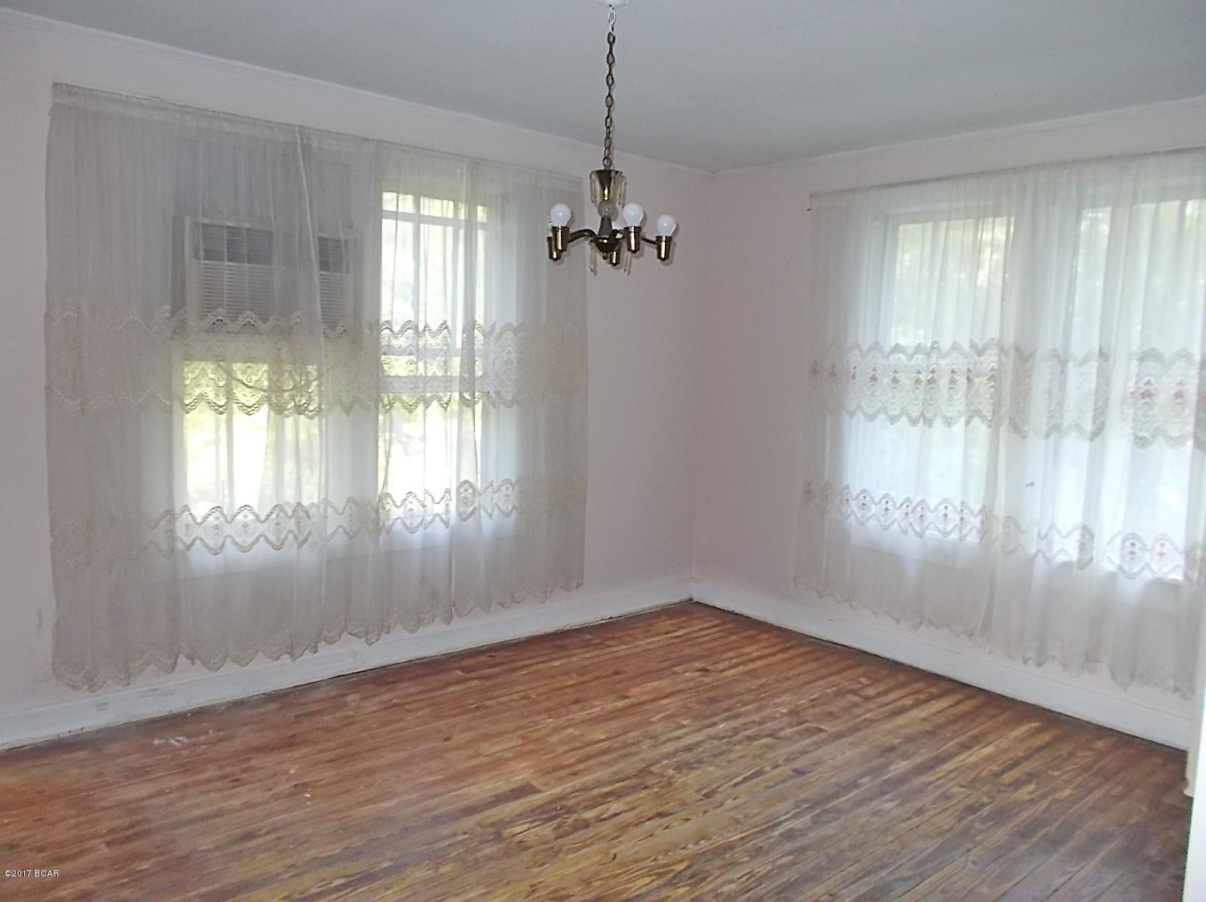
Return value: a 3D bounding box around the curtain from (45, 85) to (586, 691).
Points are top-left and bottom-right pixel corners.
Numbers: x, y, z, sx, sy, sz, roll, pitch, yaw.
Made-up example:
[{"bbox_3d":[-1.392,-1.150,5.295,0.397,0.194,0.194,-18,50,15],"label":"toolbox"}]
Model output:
[{"bbox_3d":[-1.003,-0.239,3.939,2.435,2.160,0.100,-3,8,-41],"label":"curtain"}]

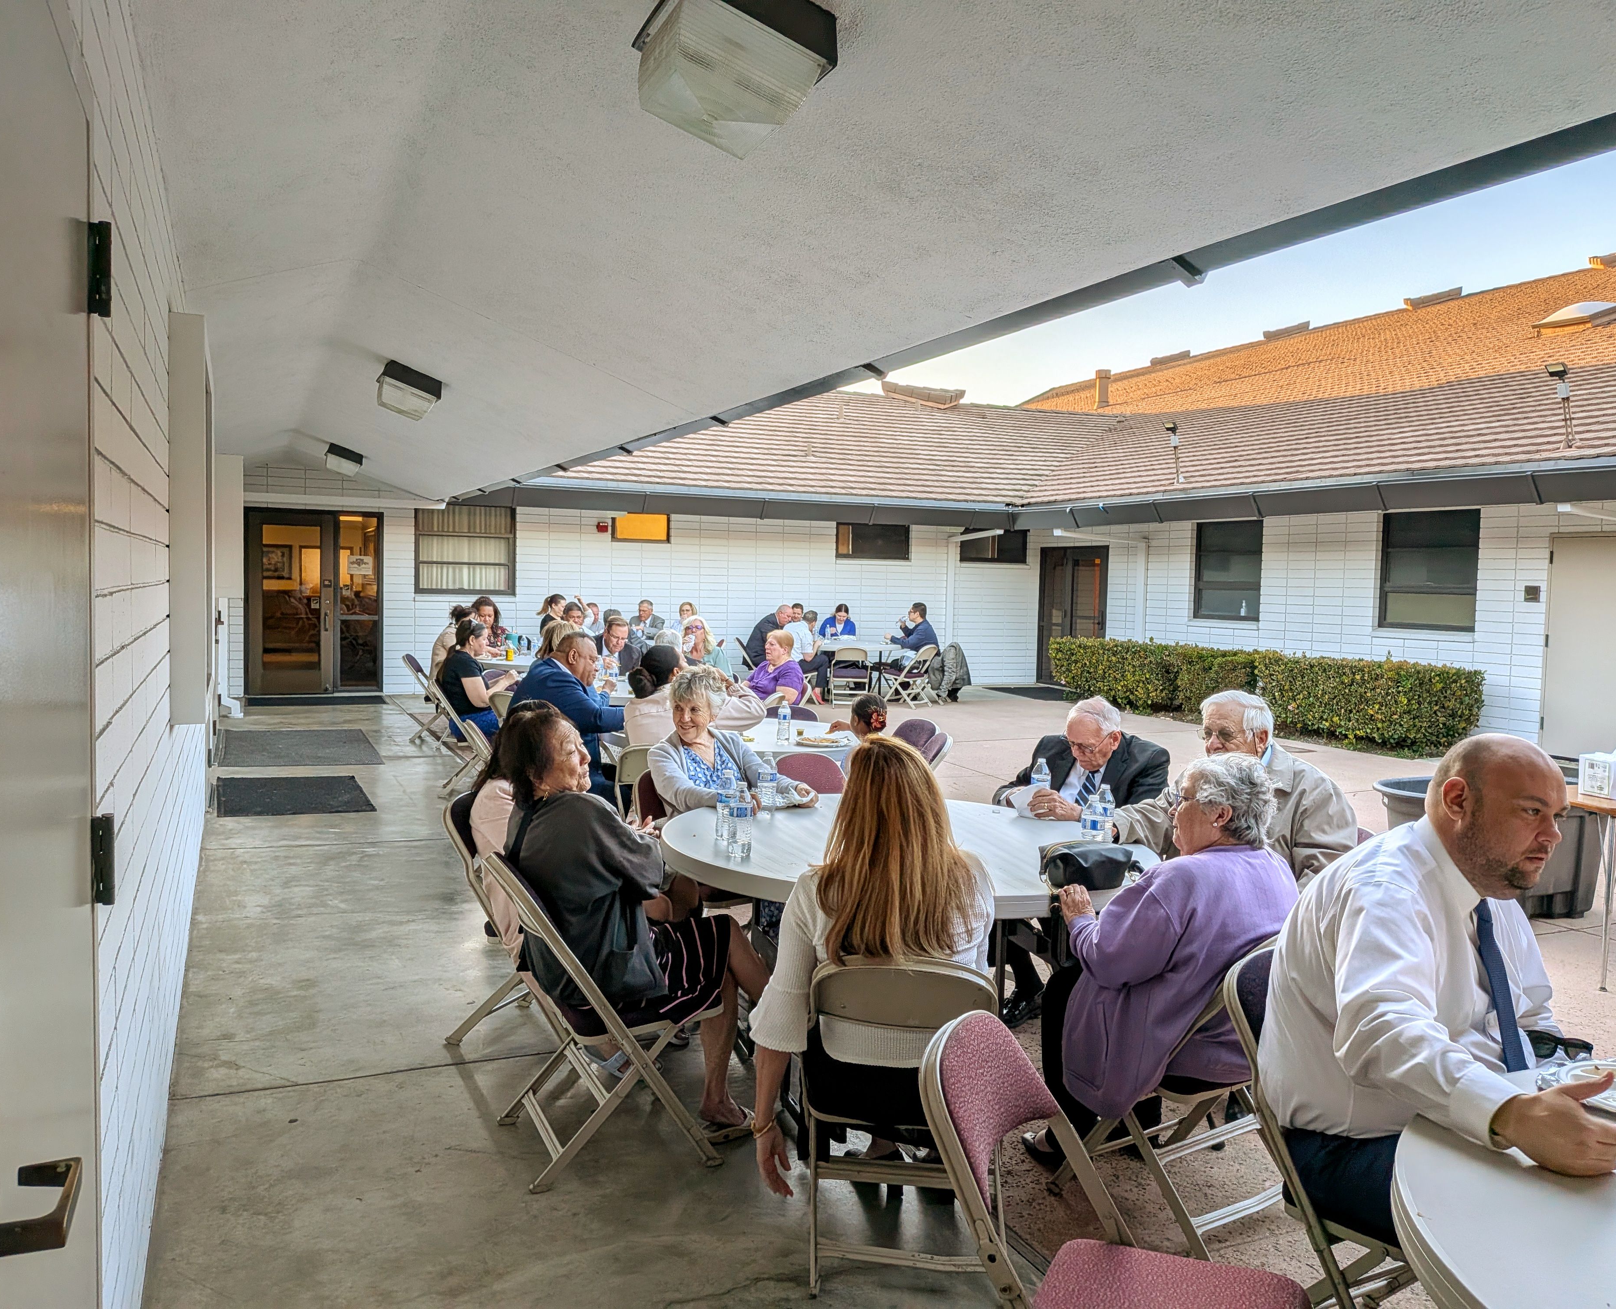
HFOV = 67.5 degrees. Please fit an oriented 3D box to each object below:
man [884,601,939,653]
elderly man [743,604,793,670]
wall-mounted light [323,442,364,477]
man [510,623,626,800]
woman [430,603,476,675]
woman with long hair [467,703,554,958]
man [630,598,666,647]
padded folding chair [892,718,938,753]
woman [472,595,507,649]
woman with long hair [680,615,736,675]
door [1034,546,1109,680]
[{"bbox_3d":[1.300,-0.020,15.100,0.820,1.250,0.540,1,3,-1],"label":"man"},{"bbox_3d":[-0.415,-0.027,15.050,0.800,1.200,0.520,2,3,7],"label":"elderly man"},{"bbox_3d":[-4.869,-2.019,12.674,0.335,0.240,0.290,20,-5,-25],"label":"wall-mounted light"},{"bbox_3d":[-1.060,0.478,5.780,0.880,1.220,0.620,0,4,-21],"label":"man"},{"bbox_3d":[-2.800,0.168,10.200,0.800,1.240,0.500,1,3,-3],"label":"woman"},{"bbox_3d":[-0.720,0.662,3.800,0.780,1.100,0.480,3,4,19],"label":"woman with long hair"},{"bbox_3d":[-1.893,-0.037,14.300,0.520,1.240,0.700,2,4,14],"label":"man"},{"bbox_3d":[0.367,0.732,6.402,0.530,0.760,0.460,-1,4,-34],"label":"padded folding chair"},{"bbox_3d":[-2.894,0.110,11.000,0.500,1.280,0.720,0,4,-18],"label":"woman"},{"bbox_3d":[-0.810,0.306,9.550,0.500,1.220,0.720,3,4,30],"label":"woman with long hair"},{"bbox_3d":[3.899,-0.540,17.819,0.100,2.090,1.590,0,4,-25],"label":"door"}]

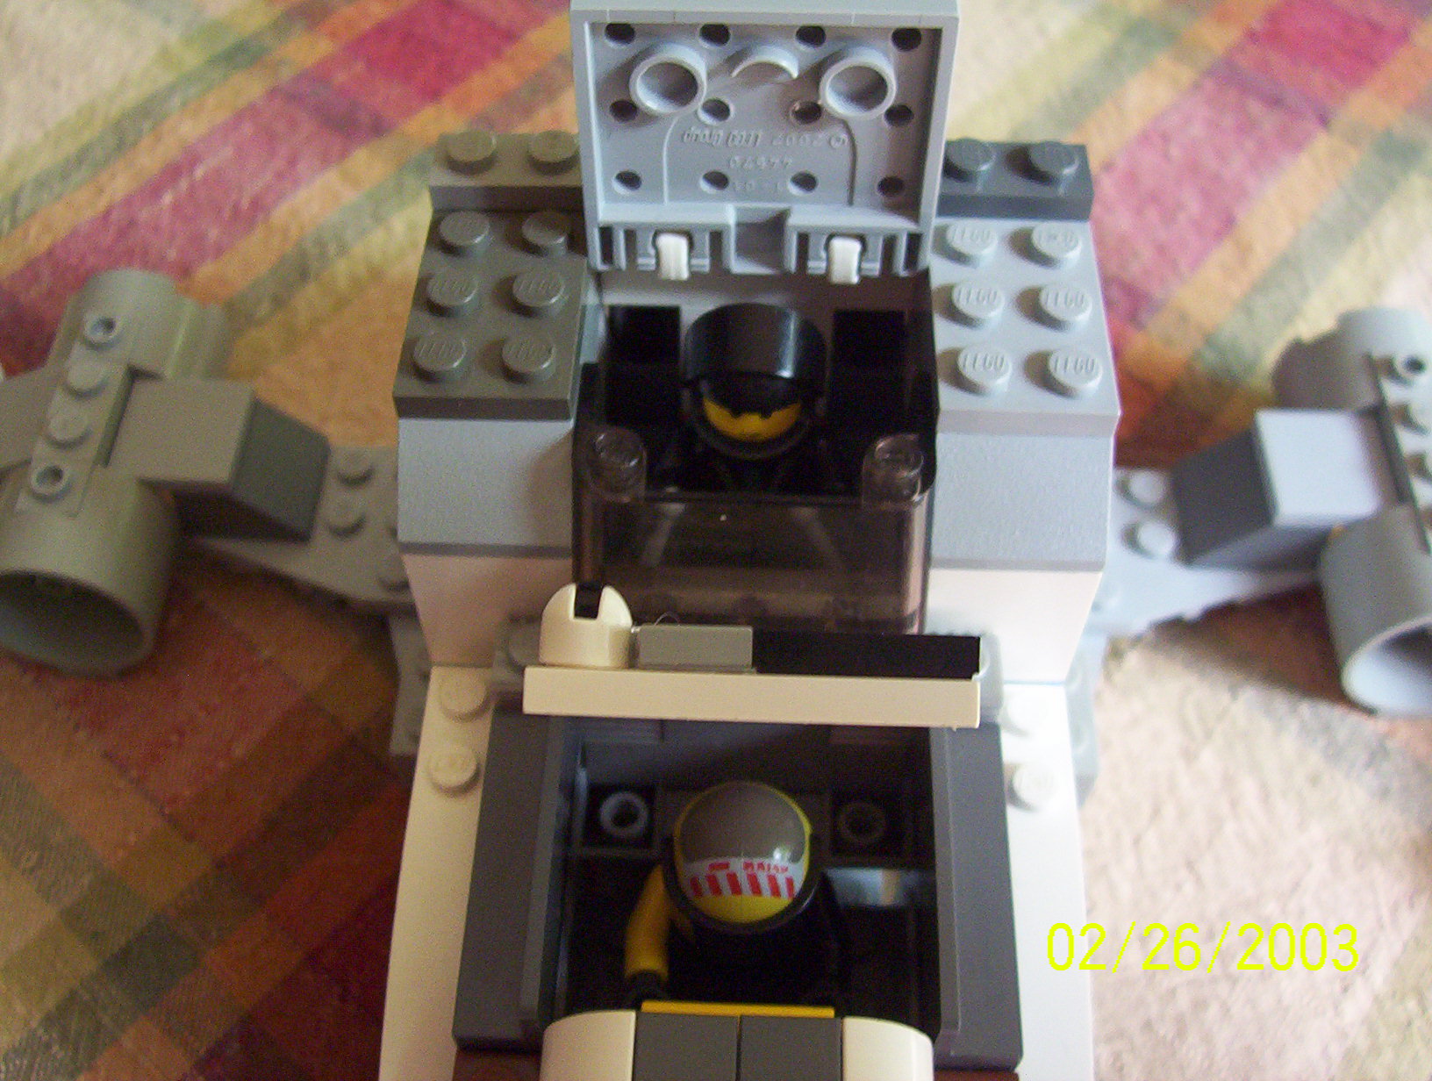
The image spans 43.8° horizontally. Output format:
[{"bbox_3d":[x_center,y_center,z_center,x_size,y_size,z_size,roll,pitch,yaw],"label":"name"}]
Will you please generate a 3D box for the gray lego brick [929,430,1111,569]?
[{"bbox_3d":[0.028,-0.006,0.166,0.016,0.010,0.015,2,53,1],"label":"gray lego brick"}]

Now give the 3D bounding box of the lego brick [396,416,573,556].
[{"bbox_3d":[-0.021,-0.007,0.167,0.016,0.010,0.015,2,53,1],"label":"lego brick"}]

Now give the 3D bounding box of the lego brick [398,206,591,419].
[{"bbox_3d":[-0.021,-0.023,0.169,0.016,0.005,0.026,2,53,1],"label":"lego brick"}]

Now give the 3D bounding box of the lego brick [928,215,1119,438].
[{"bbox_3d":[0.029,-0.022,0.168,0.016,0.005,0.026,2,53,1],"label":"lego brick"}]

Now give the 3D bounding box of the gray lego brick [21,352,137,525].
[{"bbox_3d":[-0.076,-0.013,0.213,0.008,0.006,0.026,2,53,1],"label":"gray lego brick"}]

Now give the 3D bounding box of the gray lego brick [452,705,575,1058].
[{"bbox_3d":[-0.018,0.029,0.163,0.008,0.010,0.032,2,53,1],"label":"gray lego brick"}]

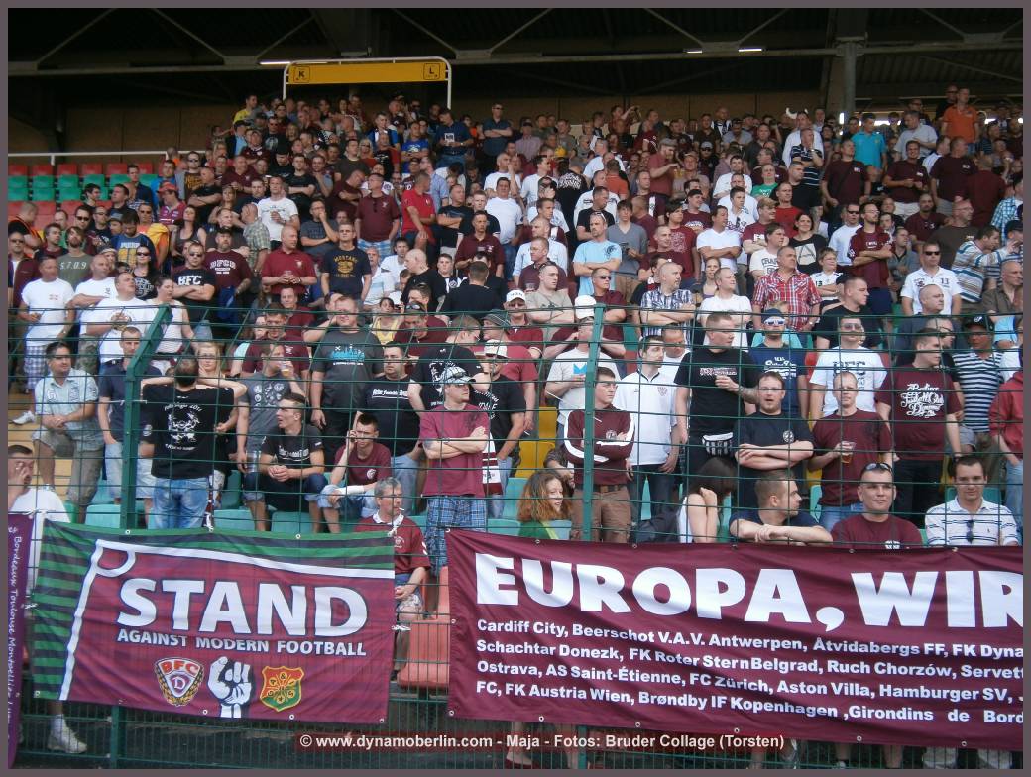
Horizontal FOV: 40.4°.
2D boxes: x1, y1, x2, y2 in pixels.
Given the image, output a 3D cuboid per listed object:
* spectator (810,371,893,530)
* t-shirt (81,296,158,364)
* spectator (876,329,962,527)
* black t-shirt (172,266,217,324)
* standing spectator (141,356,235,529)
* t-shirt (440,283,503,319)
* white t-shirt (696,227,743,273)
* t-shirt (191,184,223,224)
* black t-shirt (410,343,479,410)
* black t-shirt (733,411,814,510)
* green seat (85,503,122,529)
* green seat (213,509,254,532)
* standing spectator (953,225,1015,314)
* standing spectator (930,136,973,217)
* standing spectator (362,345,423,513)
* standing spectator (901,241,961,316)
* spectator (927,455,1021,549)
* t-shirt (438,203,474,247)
[{"bbox_3d":[2.077,0.774,8.745,0.530,1.770,0.360,1,-4,10],"label":"spectator"},{"bbox_3d":[-3.436,-0.487,12.177,0.600,0.640,0.380,4,-5,-27],"label":"t-shirt"},{"bbox_3d":[2.686,0.492,9.335,0.570,1.780,0.350,1,-4,9],"label":"spectator"},{"bbox_3d":[-3.058,-0.842,13.277,0.470,0.640,0.320,2,-4,-7],"label":"black t-shirt"},{"bbox_3d":[-2.217,0.666,9.336,0.580,1.770,0.360,2,-4,-7],"label":"standing spectator"},{"bbox_3d":[-0.414,-0.617,12.774,0.530,0.660,0.300,2,-4,-3],"label":"t-shirt"},{"bbox_3d":[2.226,-1.429,15.374,0.500,0.660,0.290,3,-5,-9],"label":"white t-shirt"},{"bbox_3d":[-4.115,-2.445,18.750,0.500,0.620,0.300,0,-3,30],"label":"t-shirt"},{"bbox_3d":[-0.510,-0.004,10.100,0.520,0.670,0.330,0,-4,18],"label":"black t-shirt"},{"bbox_3d":[1.656,0.473,9.024,0.520,0.660,0.300,1,-5,7],"label":"black t-shirt"},{"bbox_3d":[-3.063,1.051,10.169,0.420,0.420,0.420,1,-3,12],"label":"green seat"},{"bbox_3d":[-2.099,1.070,9.972,0.420,0.420,0.420,1,-3,12],"label":"green seat"},{"bbox_3d":[4.871,-0.862,14.634,0.680,1.700,0.550,2,-4,0],"label":"standing spectator"},{"bbox_3d":[5.557,-2.326,17.831,0.540,1.770,0.360,2,-4,5],"label":"standing spectator"},{"bbox_3d":[-0.915,0.532,9.937,0.540,1.740,0.340,1,-4,0],"label":"standing spectator"},{"bbox_3d":[3.800,-0.437,12.861,0.560,1.800,0.340,1,-3,14],"label":"standing spectator"},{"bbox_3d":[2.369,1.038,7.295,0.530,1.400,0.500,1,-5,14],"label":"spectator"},{"bbox_3d":[-0.707,-1.942,16.800,0.500,0.580,0.300,1,-2,9],"label":"t-shirt"}]

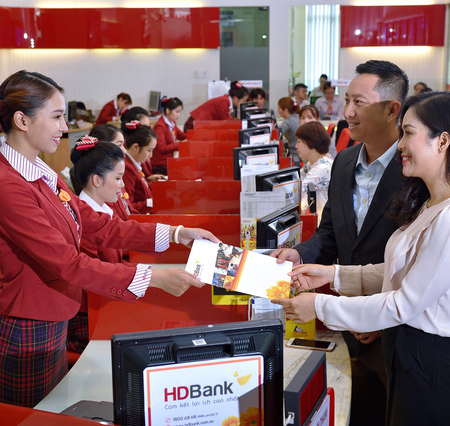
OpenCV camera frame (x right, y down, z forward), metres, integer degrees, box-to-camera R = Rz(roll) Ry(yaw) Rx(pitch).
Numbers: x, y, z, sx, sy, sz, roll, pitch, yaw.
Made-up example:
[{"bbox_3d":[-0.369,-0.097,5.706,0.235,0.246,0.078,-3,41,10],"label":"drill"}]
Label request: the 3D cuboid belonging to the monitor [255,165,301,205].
[{"bbox_3d":[0.280,-0.019,4.480,0.190,0.390,0.380,8,13,37],"label":"monitor"}]

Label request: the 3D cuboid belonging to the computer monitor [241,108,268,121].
[{"bbox_3d":[0.315,-0.851,9.014,0.190,0.390,0.380,9,13,39],"label":"computer monitor"}]

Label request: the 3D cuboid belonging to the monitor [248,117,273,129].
[{"bbox_3d":[0.275,-0.549,6.942,0.190,0.380,0.370,9,14,40],"label":"monitor"}]

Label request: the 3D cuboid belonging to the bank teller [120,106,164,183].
[{"bbox_3d":[-0.600,-0.172,7.034,0.720,1.290,0.500,2,11,12],"label":"bank teller"}]

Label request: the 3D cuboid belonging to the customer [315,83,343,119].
[{"bbox_3d":[1.350,-1.094,11.654,0.460,1.180,0.680,1,11,7],"label":"customer"}]

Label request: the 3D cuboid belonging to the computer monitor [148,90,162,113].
[{"bbox_3d":[-0.930,-1.437,11.690,0.190,0.350,0.350,-5,12,-25],"label":"computer monitor"}]

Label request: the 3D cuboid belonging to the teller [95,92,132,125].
[{"bbox_3d":[-1.500,-1.038,12.112,0.720,1.170,0.500,5,11,25],"label":"teller"}]

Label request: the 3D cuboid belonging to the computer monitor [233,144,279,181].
[{"bbox_3d":[0.205,-0.225,5.601,0.380,0.390,0.190,-9,13,-39],"label":"computer monitor"}]

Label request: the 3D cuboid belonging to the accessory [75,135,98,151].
[{"bbox_3d":[-0.499,-0.252,3.200,0.075,0.058,0.085,-11,11,-10],"label":"accessory"}]

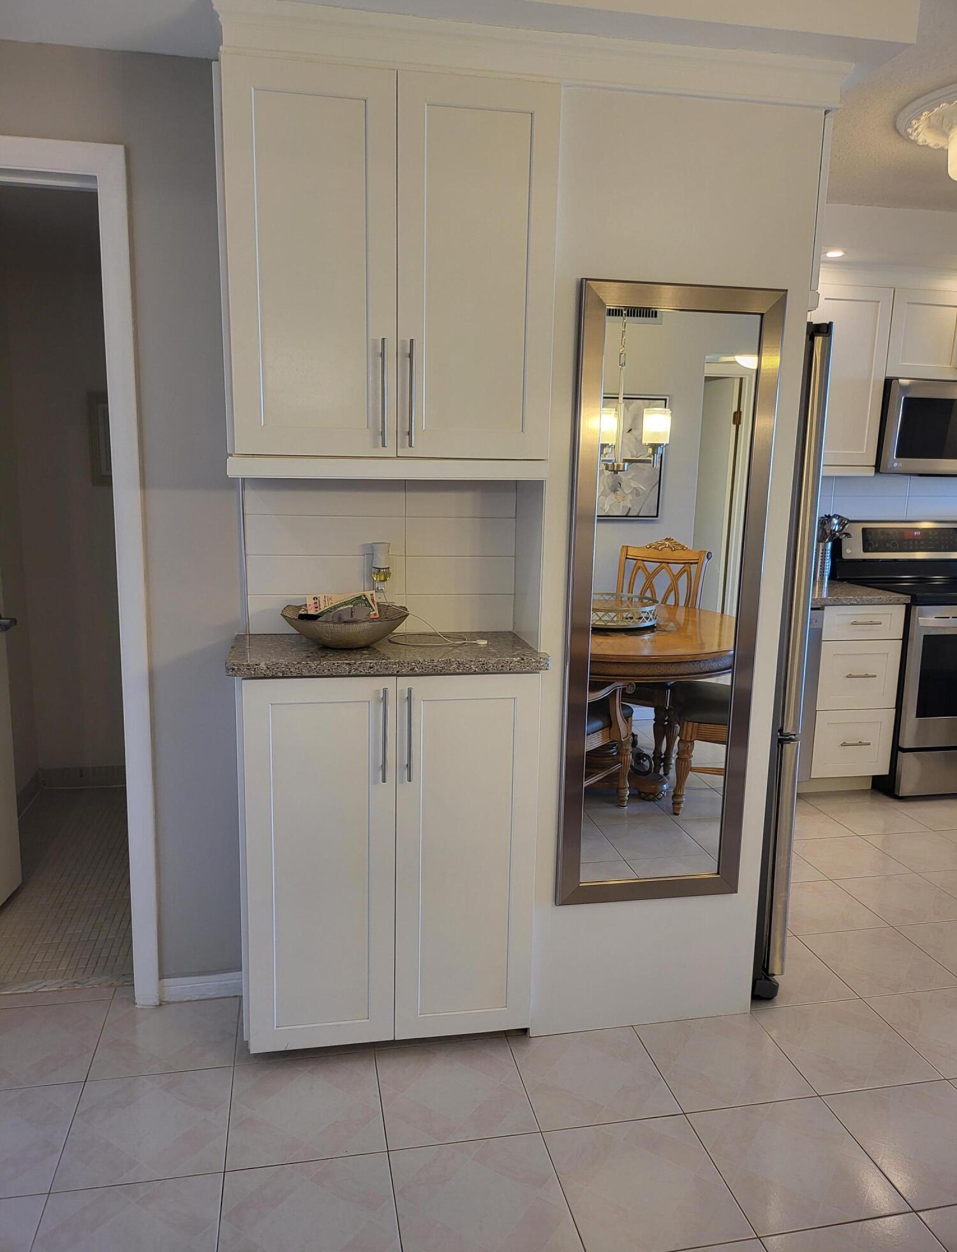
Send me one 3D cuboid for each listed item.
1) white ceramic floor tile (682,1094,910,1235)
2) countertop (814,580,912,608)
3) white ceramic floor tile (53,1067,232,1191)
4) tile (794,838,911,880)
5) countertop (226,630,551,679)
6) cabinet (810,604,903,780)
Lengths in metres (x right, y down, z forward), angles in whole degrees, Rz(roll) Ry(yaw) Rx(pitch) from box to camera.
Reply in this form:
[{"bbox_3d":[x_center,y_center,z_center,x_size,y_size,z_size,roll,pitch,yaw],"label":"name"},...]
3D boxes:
[{"bbox_3d":[0.660,1.127,1.859,0.328,0.010,0.328,-1,10,-11],"label":"white ceramic floor tile"},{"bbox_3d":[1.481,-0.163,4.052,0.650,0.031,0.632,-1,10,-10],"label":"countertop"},{"bbox_3d":[-0.711,1.087,1.921,0.328,0.010,0.328,-1,10,-11],"label":"white ceramic floor tile"},{"bbox_3d":[1.386,0.877,3.336,0.330,0.010,0.330,-1,10,-11],"label":"tile"},{"bbox_3d":[-0.219,0.062,2.124,0.718,0.031,0.333,-1,10,-10],"label":"countertop"},{"bbox_3d":[1.601,0.282,4.172,0.390,0.866,0.606,-1,10,-11],"label":"cabinet"}]

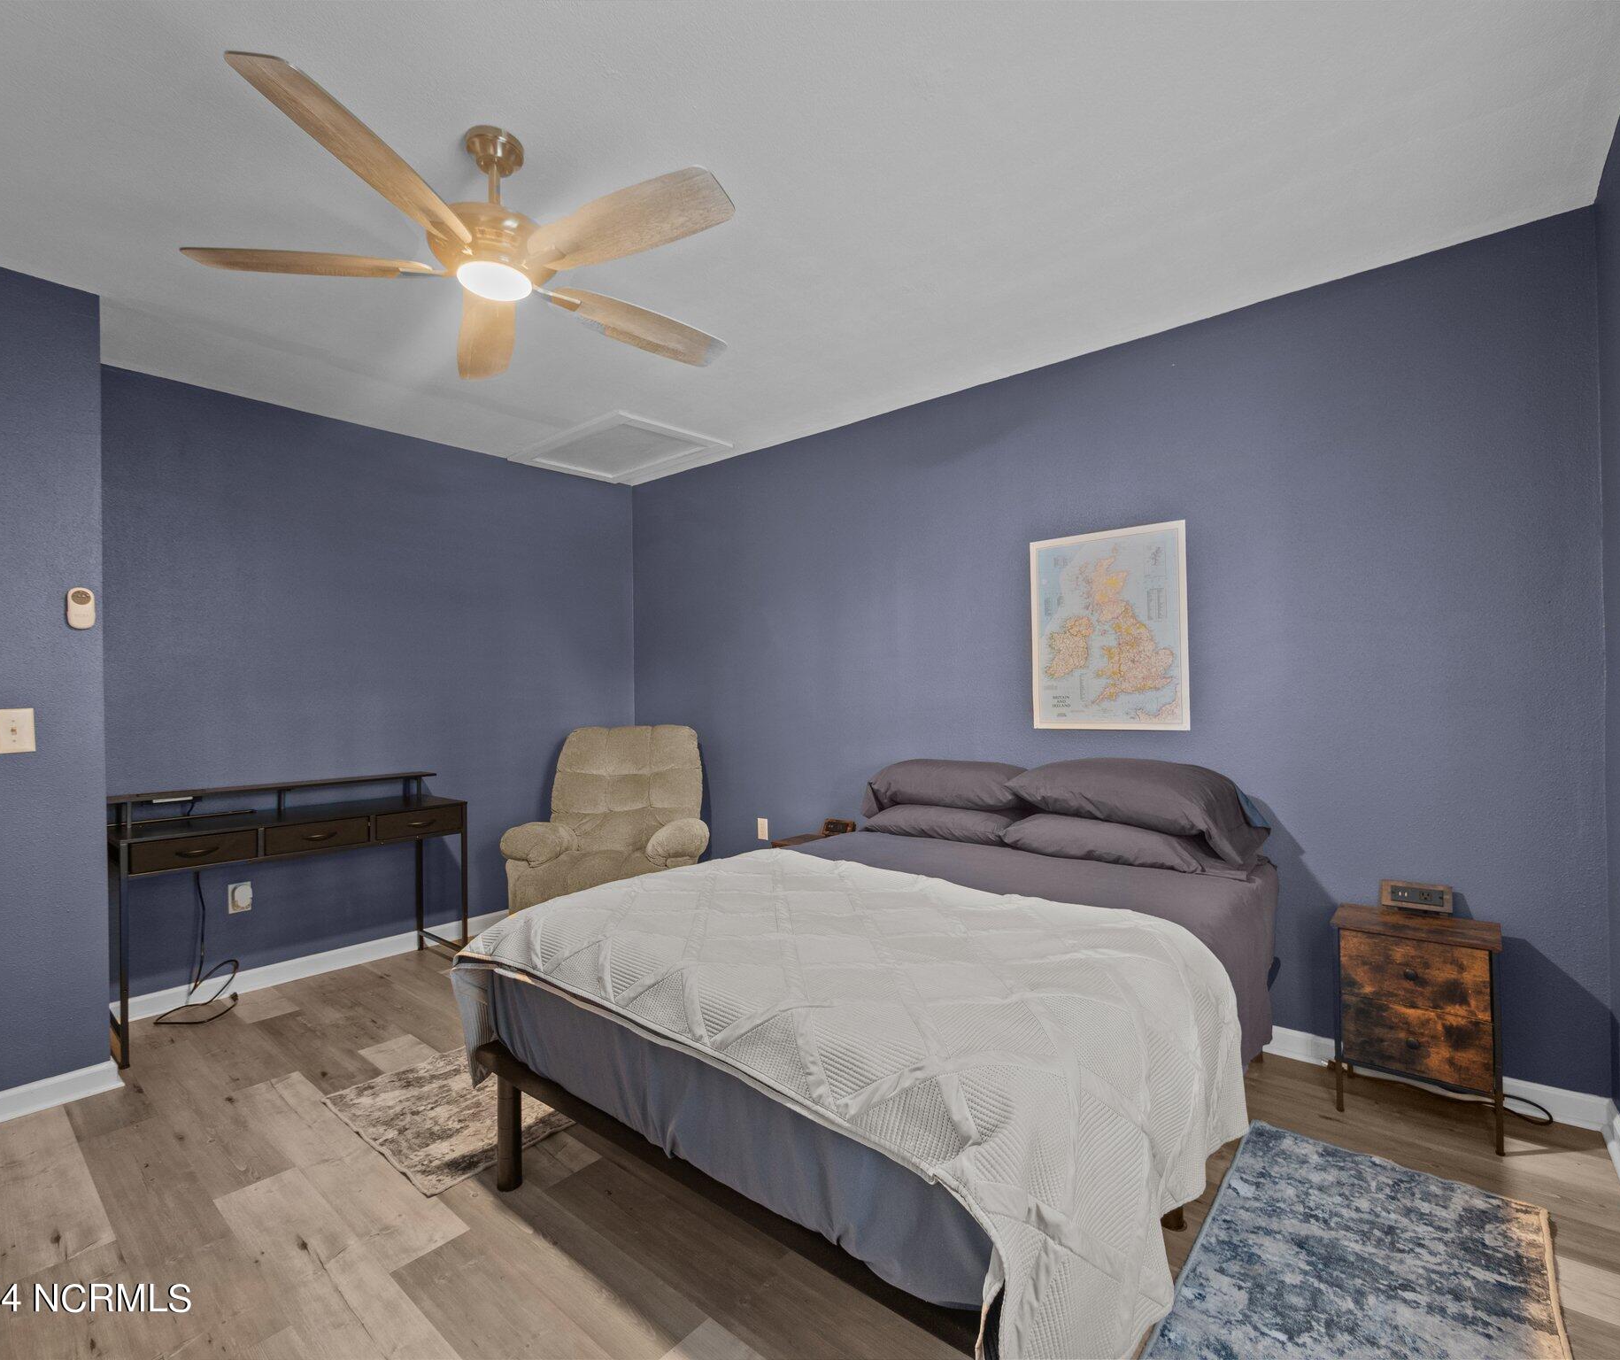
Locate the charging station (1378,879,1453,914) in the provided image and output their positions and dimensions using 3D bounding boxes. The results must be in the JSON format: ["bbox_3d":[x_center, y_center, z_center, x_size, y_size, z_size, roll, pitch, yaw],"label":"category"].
[{"bbox_3d":[1.775,0.634,2.147,0.158,0.082,0.055,-1,0,40],"label":"charging station"}]

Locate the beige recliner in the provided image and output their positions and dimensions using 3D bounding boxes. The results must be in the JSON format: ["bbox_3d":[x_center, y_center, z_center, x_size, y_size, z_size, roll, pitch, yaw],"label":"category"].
[{"bbox_3d":[-0.955,0.775,3.720,0.920,1.030,0.940,-1,0,-3],"label":"beige recliner"}]

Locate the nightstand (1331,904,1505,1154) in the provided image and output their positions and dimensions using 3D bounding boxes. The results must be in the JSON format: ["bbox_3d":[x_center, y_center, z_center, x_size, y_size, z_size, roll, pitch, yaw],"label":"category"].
[{"bbox_3d":[1.730,0.966,2.099,0.365,0.550,0.240,-1,0,40],"label":"nightstand"}]

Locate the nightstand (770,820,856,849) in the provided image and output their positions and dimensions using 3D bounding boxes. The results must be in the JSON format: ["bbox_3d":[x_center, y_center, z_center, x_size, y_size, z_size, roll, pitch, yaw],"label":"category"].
[{"bbox_3d":[0.045,1.022,3.388,0.365,0.550,0.250,-1,0,40],"label":"nightstand"}]

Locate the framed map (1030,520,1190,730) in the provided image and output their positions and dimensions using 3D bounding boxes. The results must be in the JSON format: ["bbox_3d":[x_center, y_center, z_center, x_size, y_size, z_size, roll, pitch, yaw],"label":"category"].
[{"bbox_3d":[1.130,-0.187,2.805,0.582,0.757,0.020,-1,0,40],"label":"framed map"}]

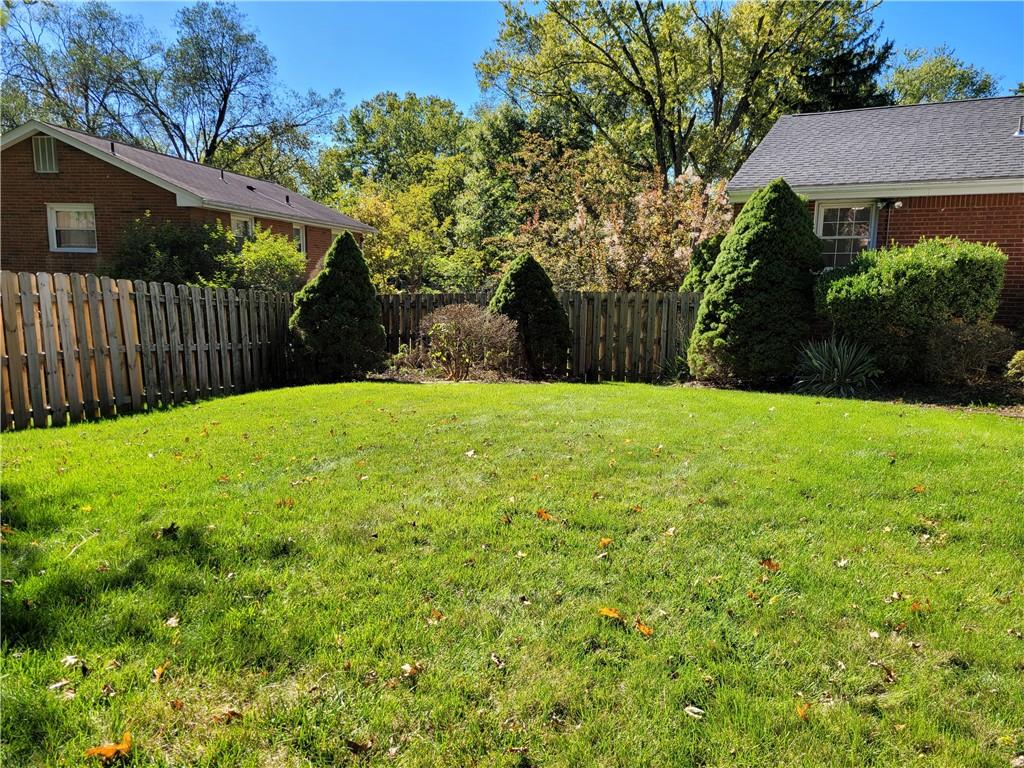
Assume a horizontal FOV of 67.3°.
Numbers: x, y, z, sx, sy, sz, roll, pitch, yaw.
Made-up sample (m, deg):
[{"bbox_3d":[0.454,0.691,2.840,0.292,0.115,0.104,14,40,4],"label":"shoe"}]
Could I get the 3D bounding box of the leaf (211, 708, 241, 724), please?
[{"bbox_3d":[-1.032,1.202,2.781,0.115,0.035,0.075,-3,9,-21],"label":"leaf"}]

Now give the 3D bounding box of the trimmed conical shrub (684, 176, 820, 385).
[{"bbox_3d":[3.723,-1.571,11.700,1.997,3.021,1.997,3,8,17],"label":"trimmed conical shrub"}]

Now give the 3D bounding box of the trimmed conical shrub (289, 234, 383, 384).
[{"bbox_3d":[-3.156,-1.419,13.800,1.694,2.552,1.694,-1,8,-13],"label":"trimmed conical shrub"}]

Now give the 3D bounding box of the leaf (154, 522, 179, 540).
[{"bbox_3d":[-2.268,0.960,5.047,0.120,0.050,0.110,-3,9,-25],"label":"leaf"}]

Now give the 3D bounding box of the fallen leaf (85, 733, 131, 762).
[{"bbox_3d":[-1.356,1.220,2.590,0.150,0.050,0.100,-4,9,-29],"label":"fallen leaf"}]

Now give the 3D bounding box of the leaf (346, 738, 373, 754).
[{"bbox_3d":[-0.510,1.217,2.582,0.090,0.035,0.060,-1,8,-12],"label":"leaf"}]

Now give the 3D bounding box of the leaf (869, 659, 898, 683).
[{"bbox_3d":[1.471,1.133,3.045,0.110,0.040,0.090,5,9,27],"label":"leaf"}]

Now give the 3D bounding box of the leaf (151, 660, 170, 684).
[{"bbox_3d":[-1.426,1.167,3.119,0.065,0.040,0.100,-3,9,-26],"label":"leaf"}]

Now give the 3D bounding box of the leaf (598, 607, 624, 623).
[{"bbox_3d":[0.469,1.086,3.626,0.115,0.035,0.080,2,8,8],"label":"leaf"}]

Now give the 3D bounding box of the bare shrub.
[{"bbox_3d":[-0.758,-0.773,13.800,1.826,1.365,1.680,0,8,-3],"label":"bare shrub"}]

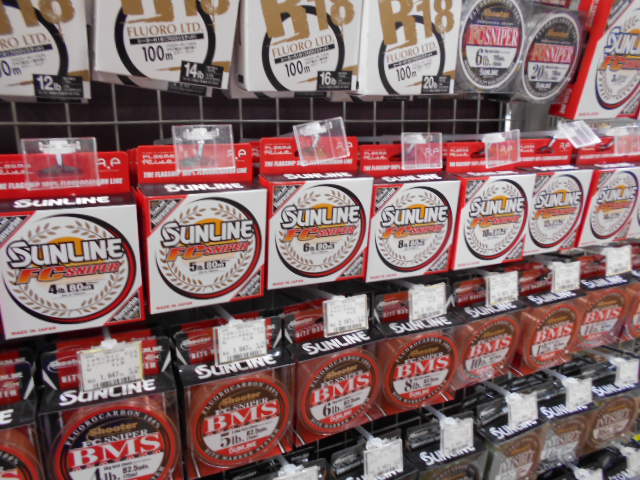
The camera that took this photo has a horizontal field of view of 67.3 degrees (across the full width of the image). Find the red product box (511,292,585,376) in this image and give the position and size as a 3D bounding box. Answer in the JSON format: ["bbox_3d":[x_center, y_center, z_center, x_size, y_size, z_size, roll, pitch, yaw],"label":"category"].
[{"bbox_3d":[0.282,0.115,0.613,0.096,0.091,0.032,-6,16,-25],"label":"red product box"}]

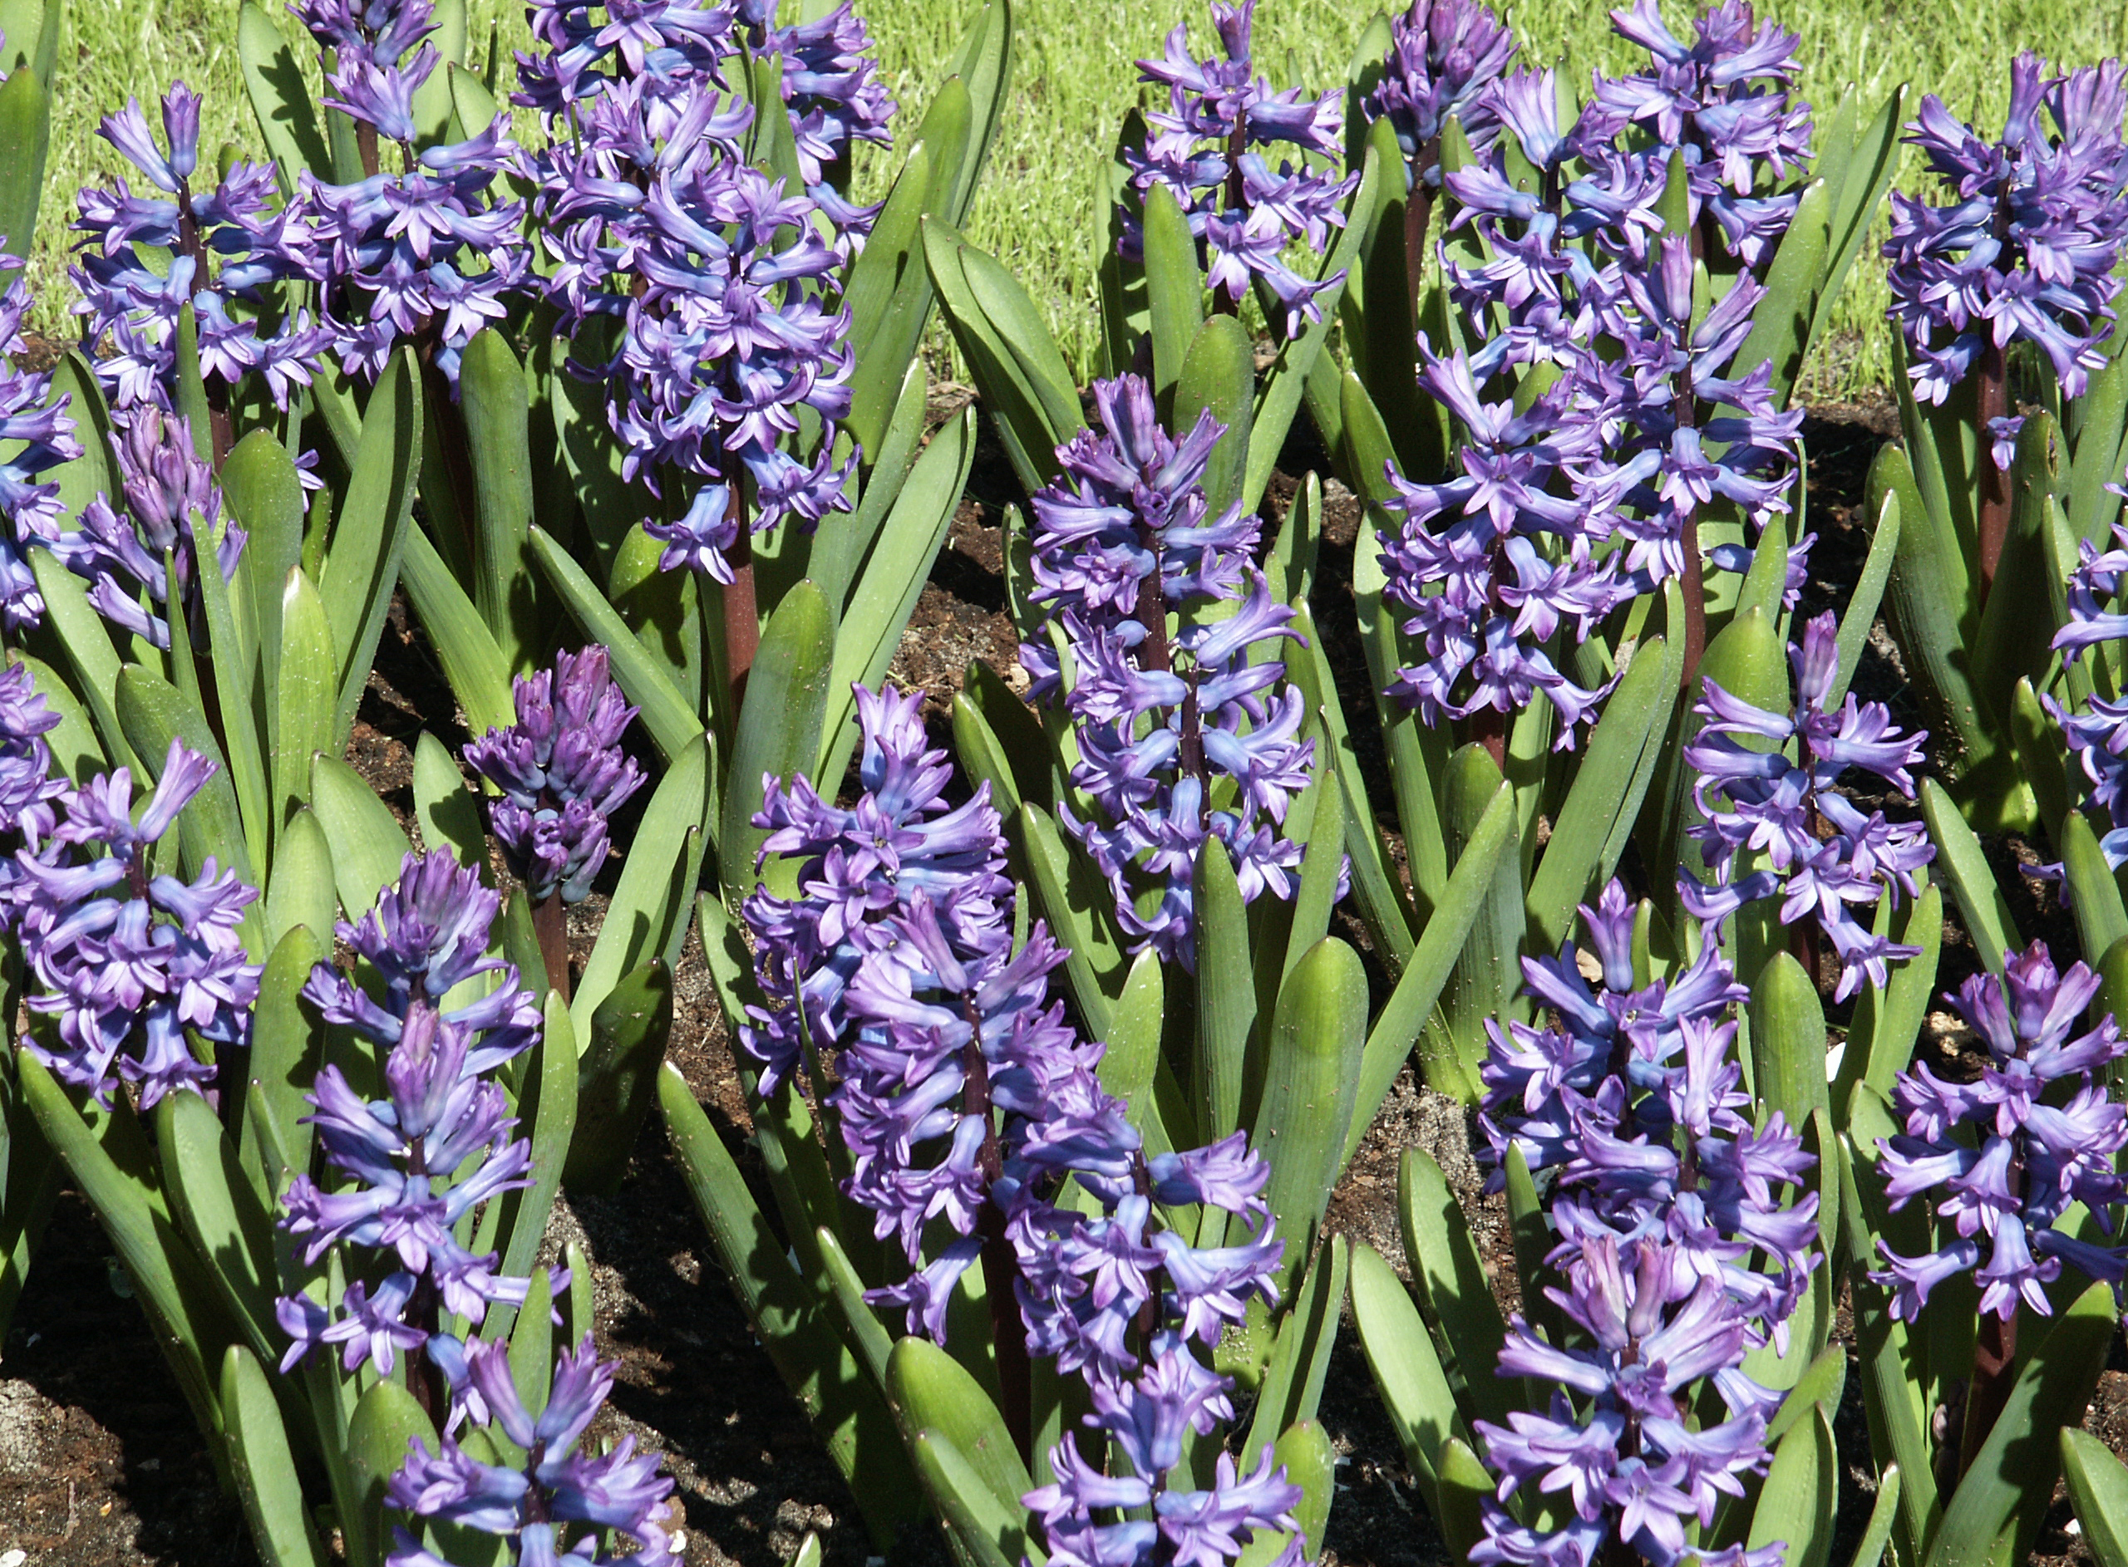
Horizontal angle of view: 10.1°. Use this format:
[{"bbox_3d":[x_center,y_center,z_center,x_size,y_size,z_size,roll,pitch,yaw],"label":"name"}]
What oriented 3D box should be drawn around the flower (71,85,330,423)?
[{"bbox_3d":[-0.294,-0.179,4.096,0.085,0.112,0.085,0,27,0],"label":"flower"}]

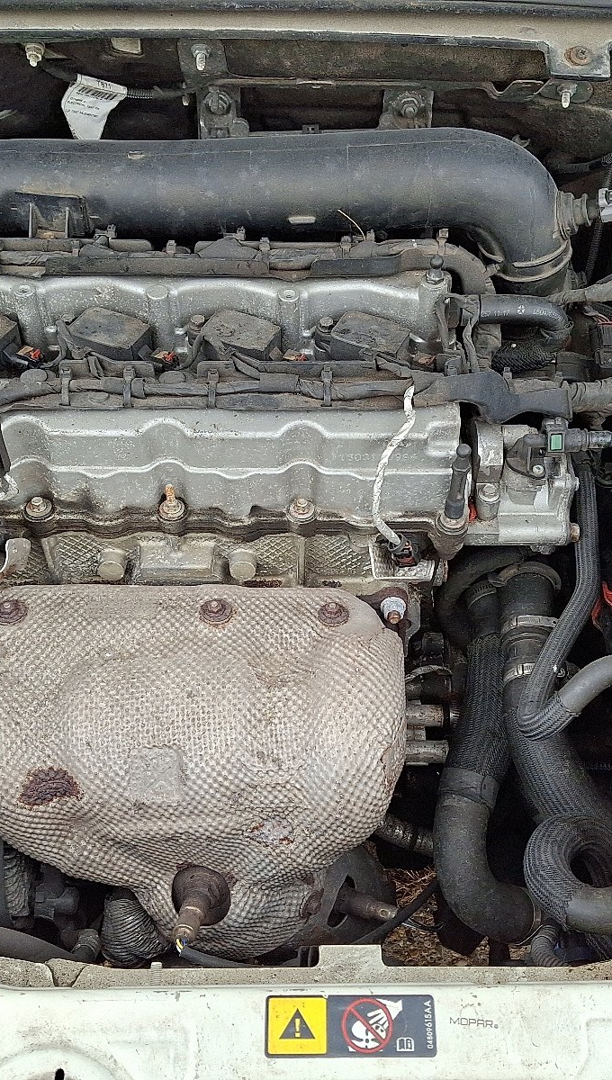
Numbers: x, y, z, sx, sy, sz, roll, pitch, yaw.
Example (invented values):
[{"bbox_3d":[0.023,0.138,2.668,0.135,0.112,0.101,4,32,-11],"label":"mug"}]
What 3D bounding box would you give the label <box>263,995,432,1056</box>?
[{"bbox_3d":[0.027,0.285,0.610,0.101,0.001,0.034,0,77,0],"label":"label"}]

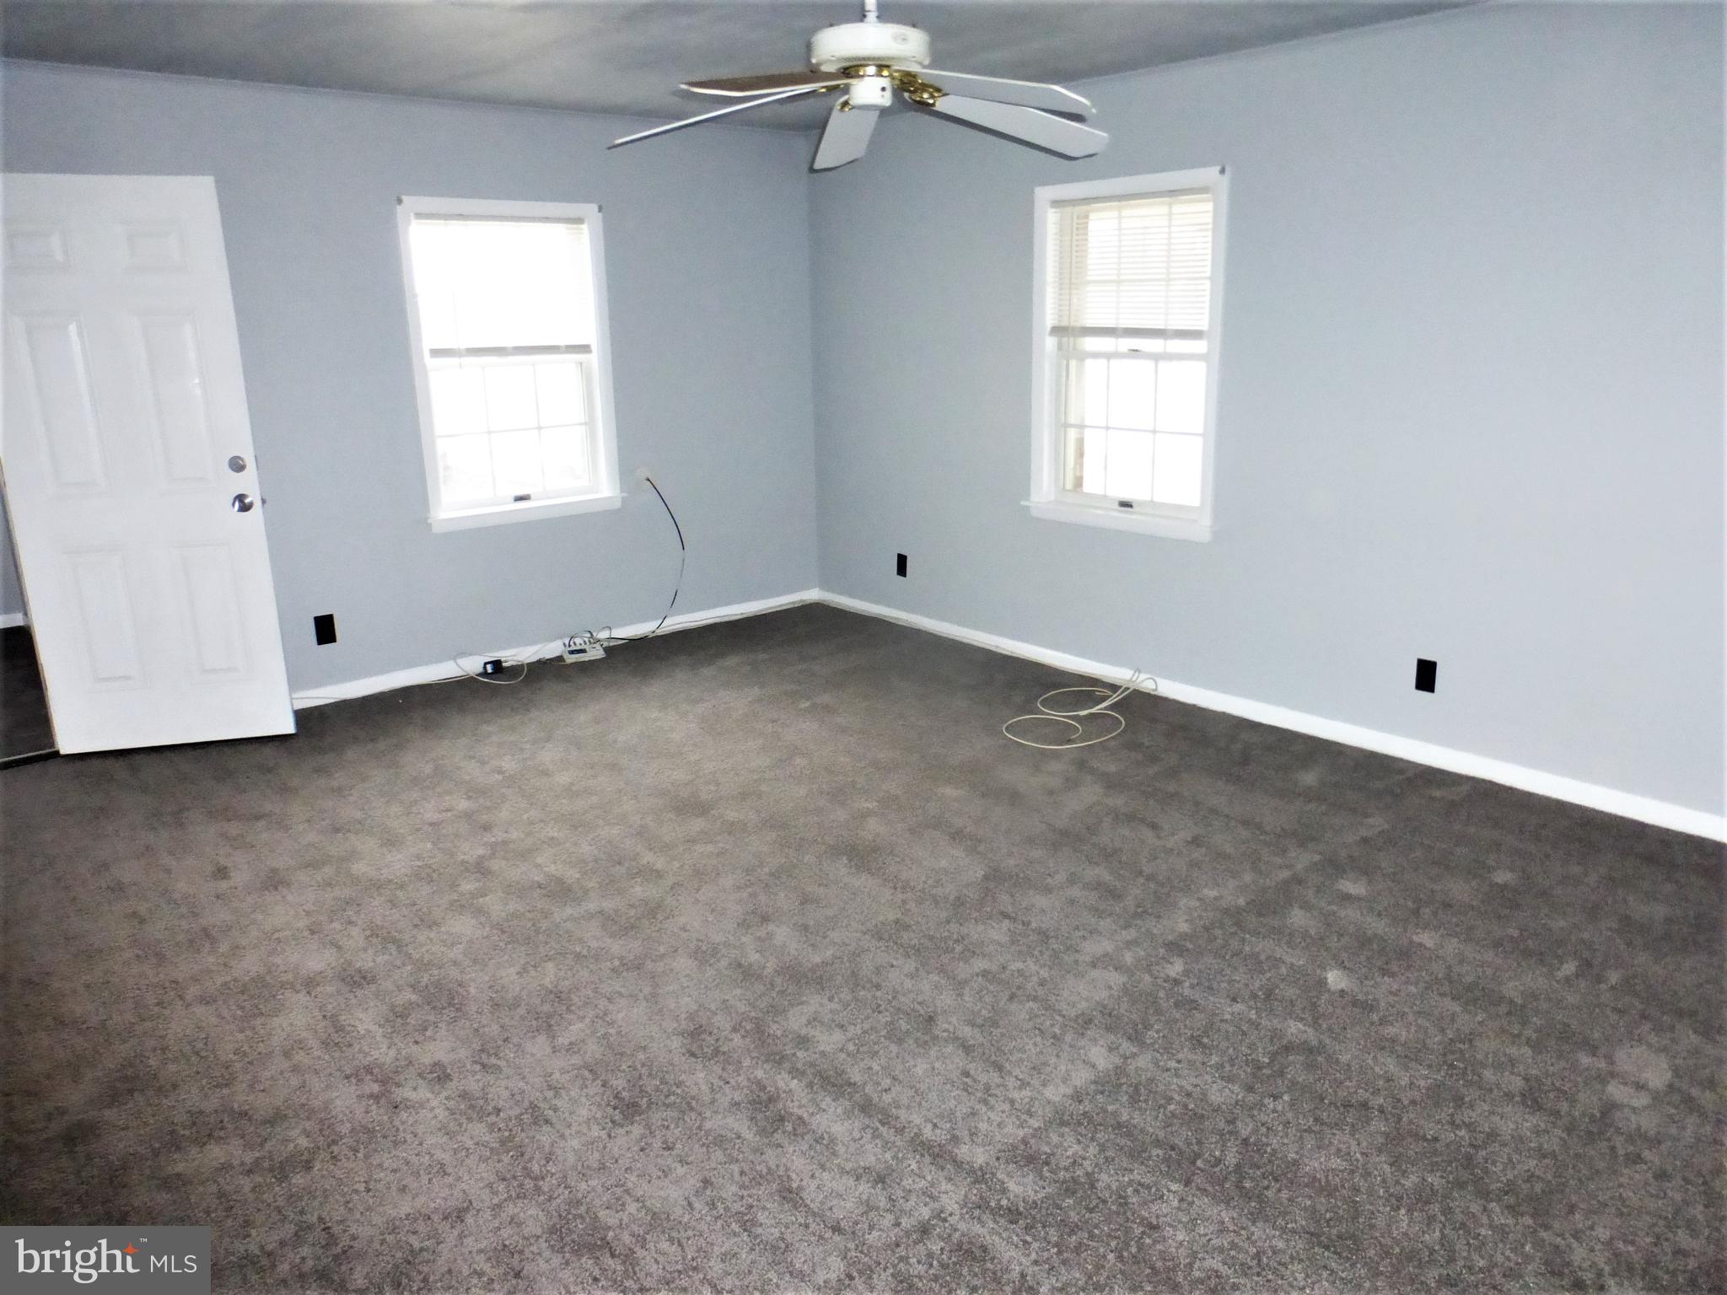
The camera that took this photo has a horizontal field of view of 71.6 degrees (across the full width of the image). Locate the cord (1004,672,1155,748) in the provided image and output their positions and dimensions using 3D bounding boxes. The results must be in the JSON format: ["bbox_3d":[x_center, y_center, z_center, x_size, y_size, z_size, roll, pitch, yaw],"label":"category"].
[{"bbox_3d":[0.874,0.222,4.790,0.864,0.085,0.500,-14,20,-39],"label":"cord"}]

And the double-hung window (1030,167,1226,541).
[{"bbox_3d":[1.061,-1.175,4.879,0.100,1.385,0.930,-14,20,-39],"label":"double-hung window"}]

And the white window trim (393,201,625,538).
[{"bbox_3d":[-1.561,-1.268,5.389,0.930,1.385,0.100,-14,20,-39],"label":"white window trim"}]

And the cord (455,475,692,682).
[{"bbox_3d":[-1.313,-0.360,5.644,1.270,0.830,0.240,-14,20,-39],"label":"cord"}]

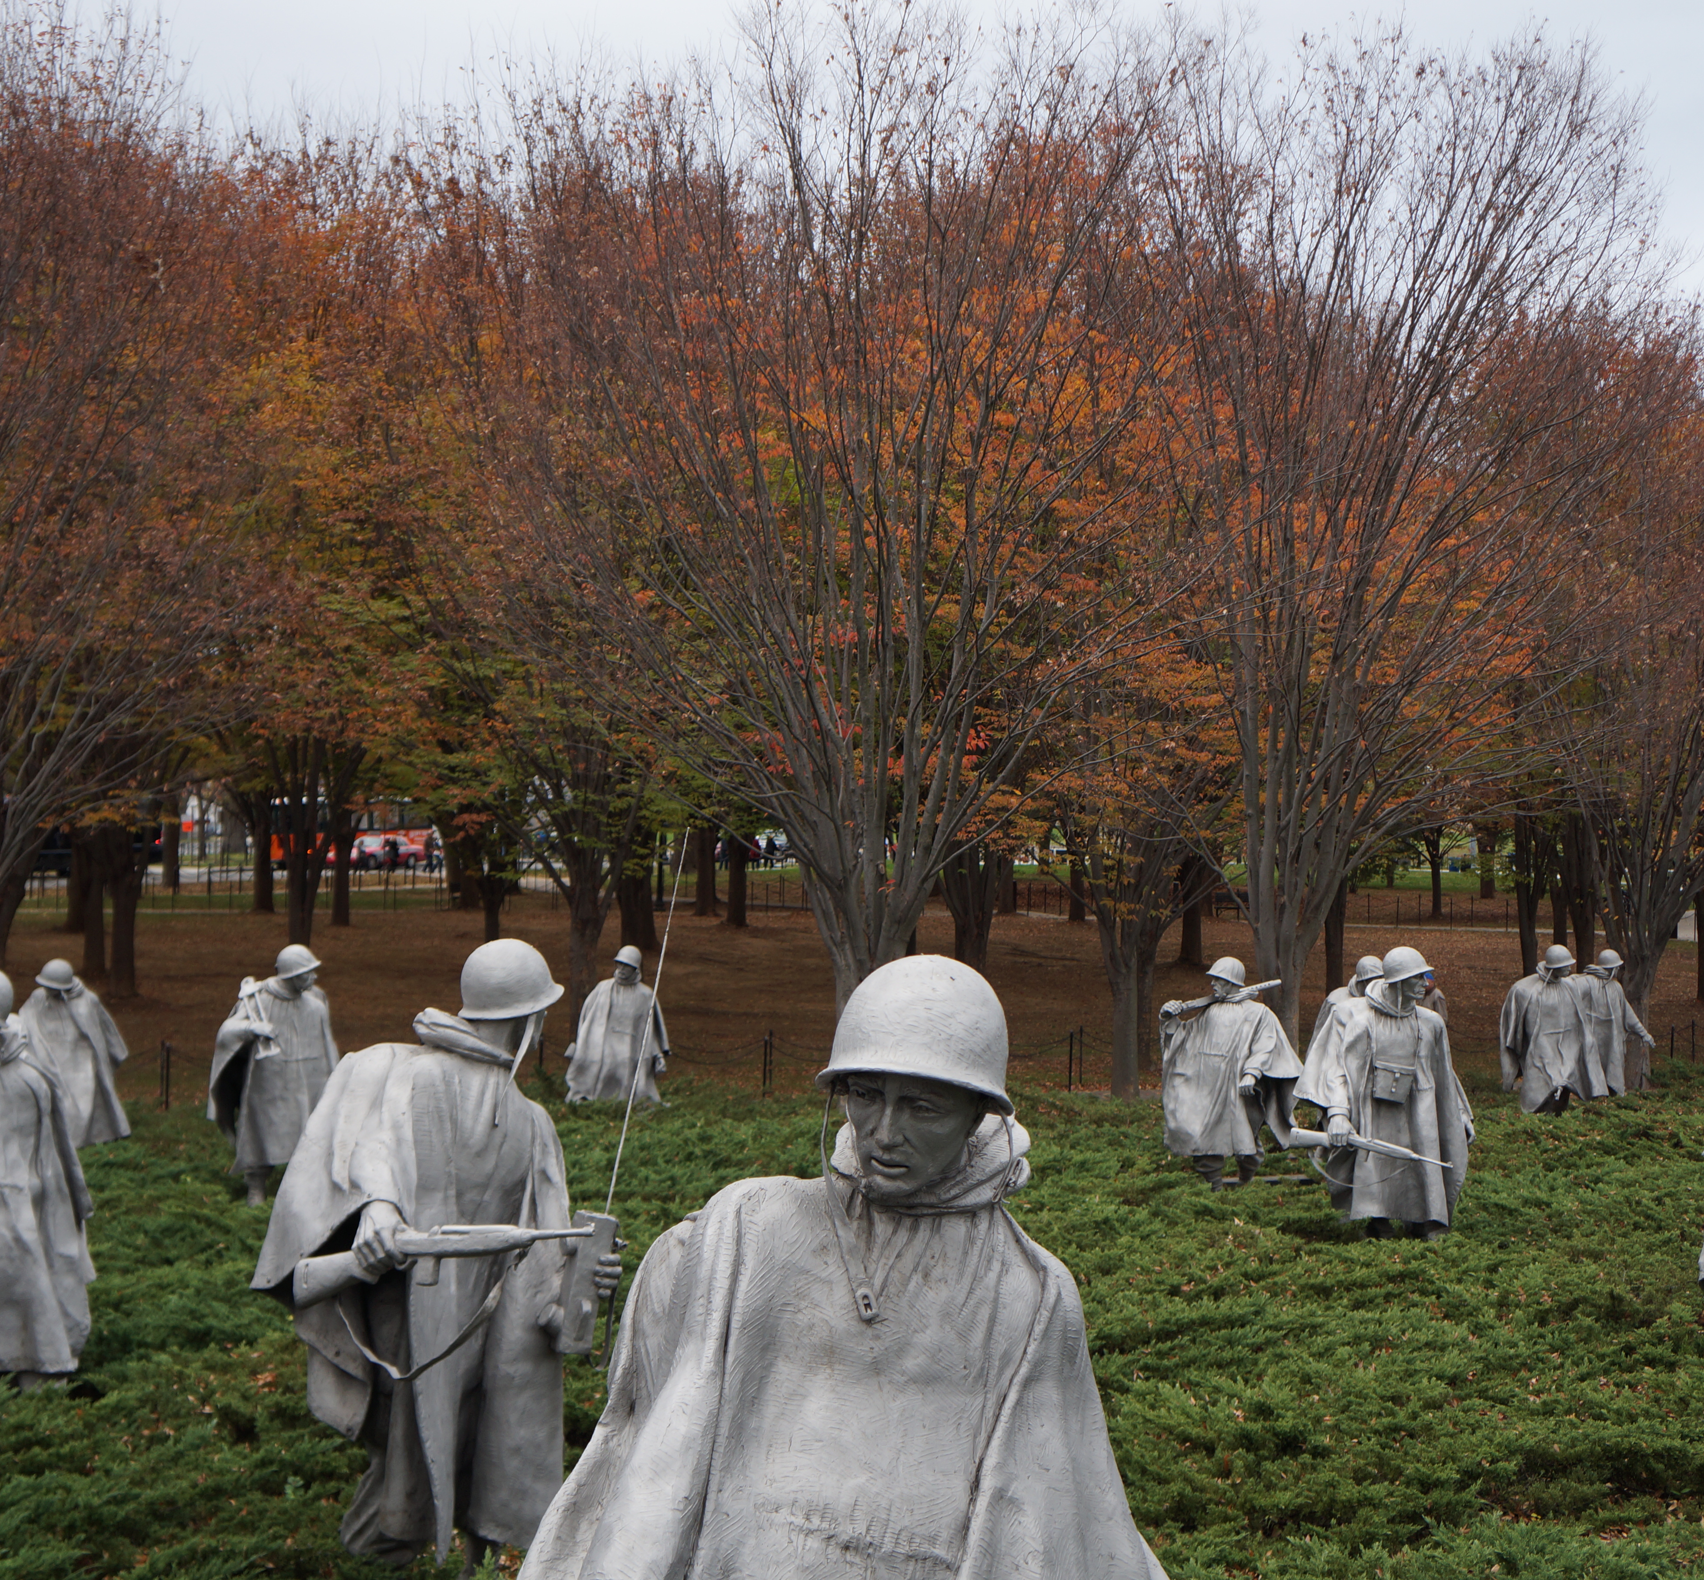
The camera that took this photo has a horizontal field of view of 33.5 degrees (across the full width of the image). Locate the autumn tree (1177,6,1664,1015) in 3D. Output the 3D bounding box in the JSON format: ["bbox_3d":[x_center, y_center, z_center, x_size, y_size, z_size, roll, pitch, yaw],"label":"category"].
[{"bbox_3d":[8.198,-3.554,41.000,7.500,15.200,7.200,0,-2,0],"label":"autumn tree"}]

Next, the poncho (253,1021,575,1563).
[{"bbox_3d":[-1.432,1.637,9.250,1.050,1.780,0.880,2,-3,-42],"label":"poncho"}]

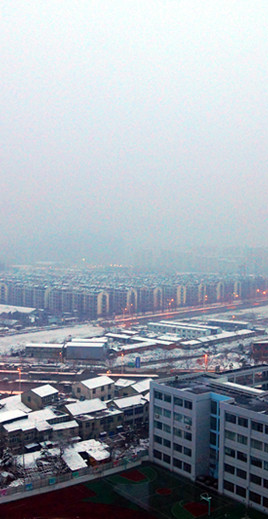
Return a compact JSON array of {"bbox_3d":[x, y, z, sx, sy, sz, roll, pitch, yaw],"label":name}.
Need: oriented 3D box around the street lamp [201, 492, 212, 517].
[{"bbox_3d":[15.090,51.590,114.020,1.800,4.050,2.300,-1,2,-39],"label":"street lamp"}]

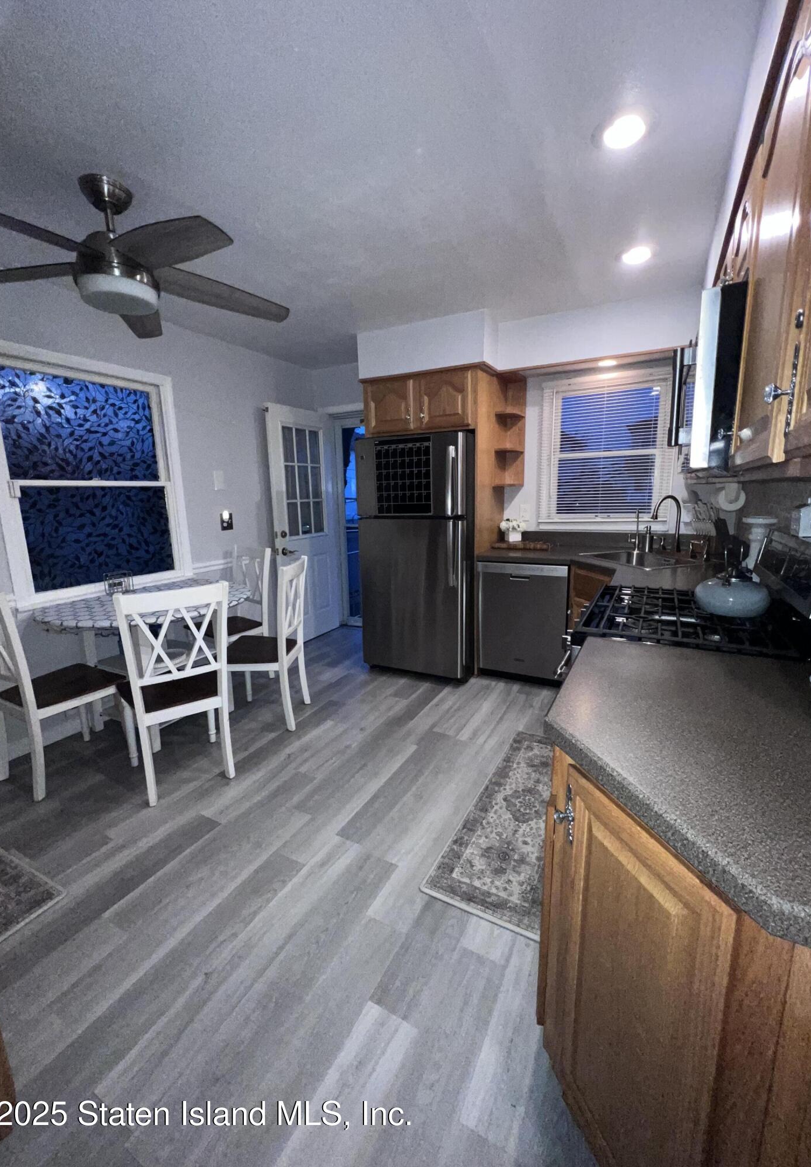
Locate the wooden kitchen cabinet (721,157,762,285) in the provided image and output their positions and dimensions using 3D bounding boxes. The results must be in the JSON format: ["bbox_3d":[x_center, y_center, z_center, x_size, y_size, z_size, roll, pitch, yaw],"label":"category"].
[{"bbox_3d":[1.134,-0.928,1.240,0.330,0.330,0.760,5,13,28],"label":"wooden kitchen cabinet"}]

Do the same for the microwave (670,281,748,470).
[{"bbox_3d":[1.091,-0.565,1.341,0.440,0.420,0.760,5,13,28],"label":"microwave"}]

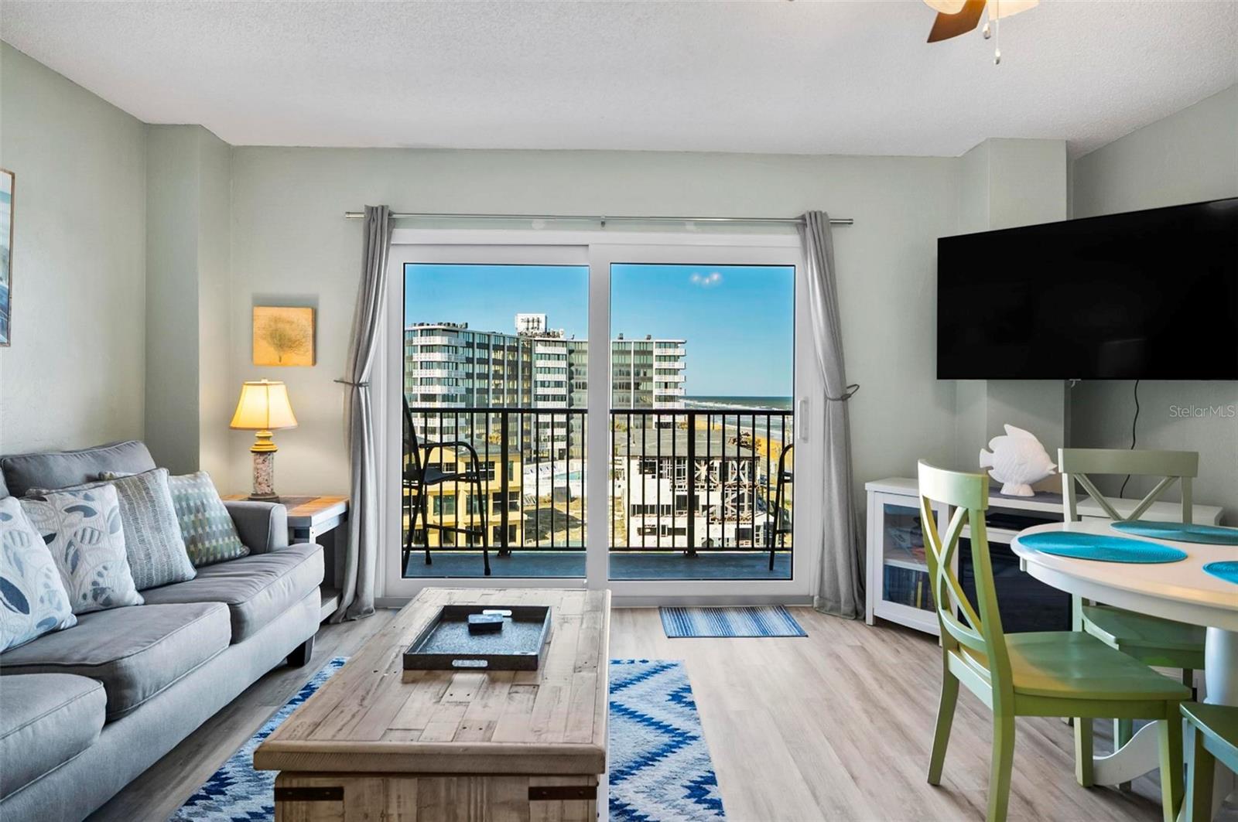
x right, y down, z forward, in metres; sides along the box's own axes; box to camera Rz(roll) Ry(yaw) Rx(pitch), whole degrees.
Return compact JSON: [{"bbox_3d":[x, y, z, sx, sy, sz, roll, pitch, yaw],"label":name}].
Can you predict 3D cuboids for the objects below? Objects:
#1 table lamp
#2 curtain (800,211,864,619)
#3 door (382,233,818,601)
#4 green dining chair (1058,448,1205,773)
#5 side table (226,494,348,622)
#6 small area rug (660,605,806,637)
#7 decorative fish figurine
[{"bbox_3d":[-1.801,0.143,3.494,0.350,0.630,0.350,0,1,-1],"label":"table lamp"},{"bbox_3d":[1.125,0.019,3.621,0.330,2.125,0.160,0,1,-1],"label":"curtain"},{"bbox_3d":[-0.100,0.035,3.772,2.370,2.010,0.120,0,1,-1],"label":"door"},{"bbox_3d":[1.736,0.631,2.200,0.465,0.972,0.540,1,1,13],"label":"green dining chair"},{"bbox_3d":[-1.735,0.763,3.383,0.680,0.610,0.650,0,1,-3],"label":"side table"},{"bbox_3d":[0.570,1.075,3.530,0.685,0.010,0.485,0,1,-1],"label":"small area rug"},{"bbox_3d":[1.844,0.222,3.180,0.305,0.336,0.115,1,1,22],"label":"decorative fish figurine"}]

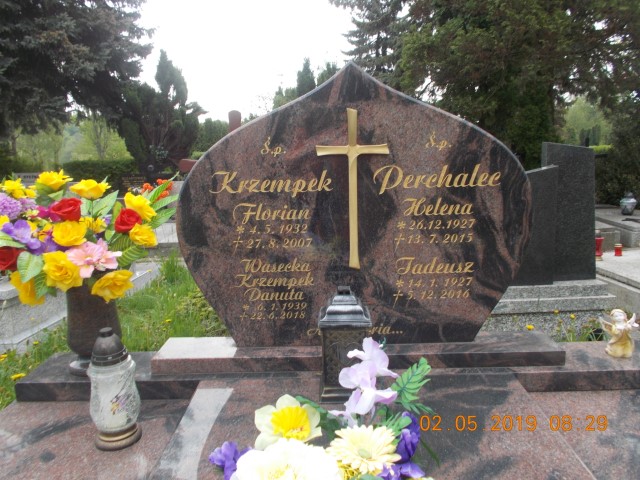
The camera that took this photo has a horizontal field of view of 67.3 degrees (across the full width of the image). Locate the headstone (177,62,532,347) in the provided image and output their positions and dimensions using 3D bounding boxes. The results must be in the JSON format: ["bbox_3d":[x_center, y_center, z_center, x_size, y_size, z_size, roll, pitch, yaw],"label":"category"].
[{"bbox_3d":[0.102,-0.092,1.485,1.060,0.854,0.080,-1,11,1],"label":"headstone"}]

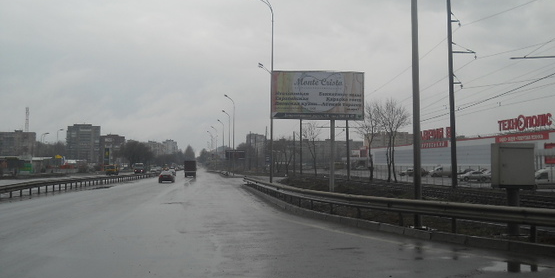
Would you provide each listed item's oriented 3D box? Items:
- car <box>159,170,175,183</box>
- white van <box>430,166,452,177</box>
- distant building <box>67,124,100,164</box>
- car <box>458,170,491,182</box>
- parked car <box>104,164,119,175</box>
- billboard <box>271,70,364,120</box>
[{"bbox_3d":[-12.208,4.183,73.118,1.700,1.420,4.250,0,-3,-6],"label":"car"},{"bbox_3d":[28.128,5.707,112.875,4.300,1.820,1.780,1,-3,-11],"label":"white van"},{"bbox_3d":[-187.682,7.892,640.847,30.000,44.500,16.000,1,-3,-12],"label":"distant building"},{"bbox_3d":[26.329,5.032,88.837,4.350,1.420,1.700,1,-3,-11],"label":"car"},{"bbox_3d":[-31.869,5.987,126.481,2.000,2.100,4.900,0,-3,-6],"label":"parked car"},{"bbox_3d":[2.728,-2.885,44.149,6.150,3.150,0.350,0,-3,-6],"label":"billboard"}]

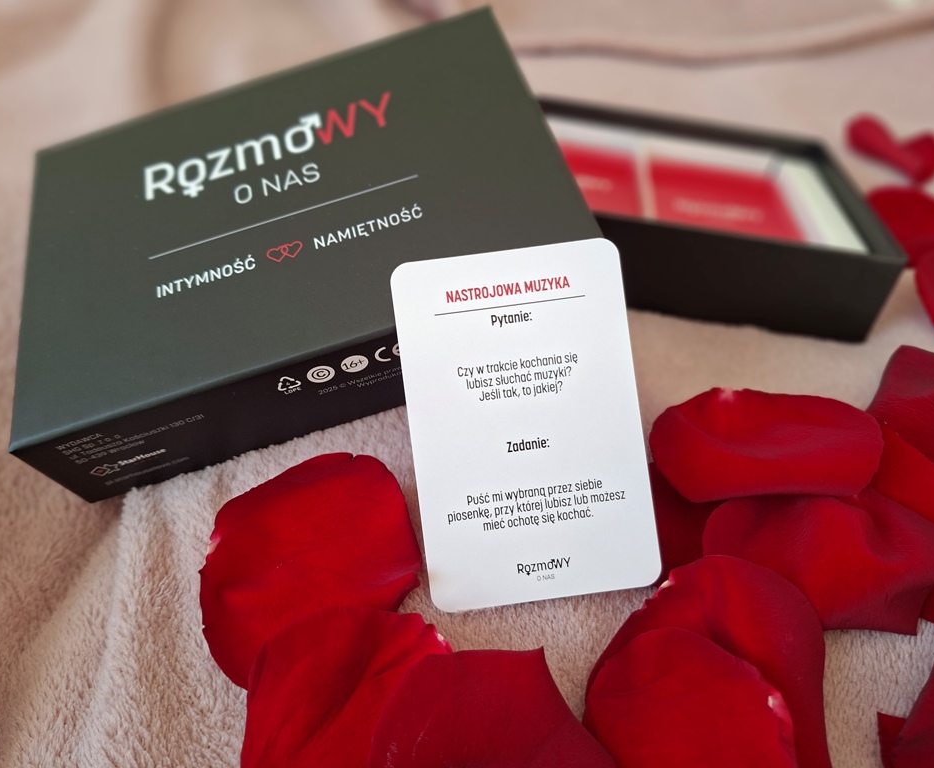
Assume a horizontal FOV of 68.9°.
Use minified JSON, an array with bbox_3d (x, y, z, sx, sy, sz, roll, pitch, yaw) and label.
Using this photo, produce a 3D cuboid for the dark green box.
[{"bbox_3d":[-0.053,-0.048,0.224,0.167,0.036,0.120,-17,60,1],"label":"dark green box"}]

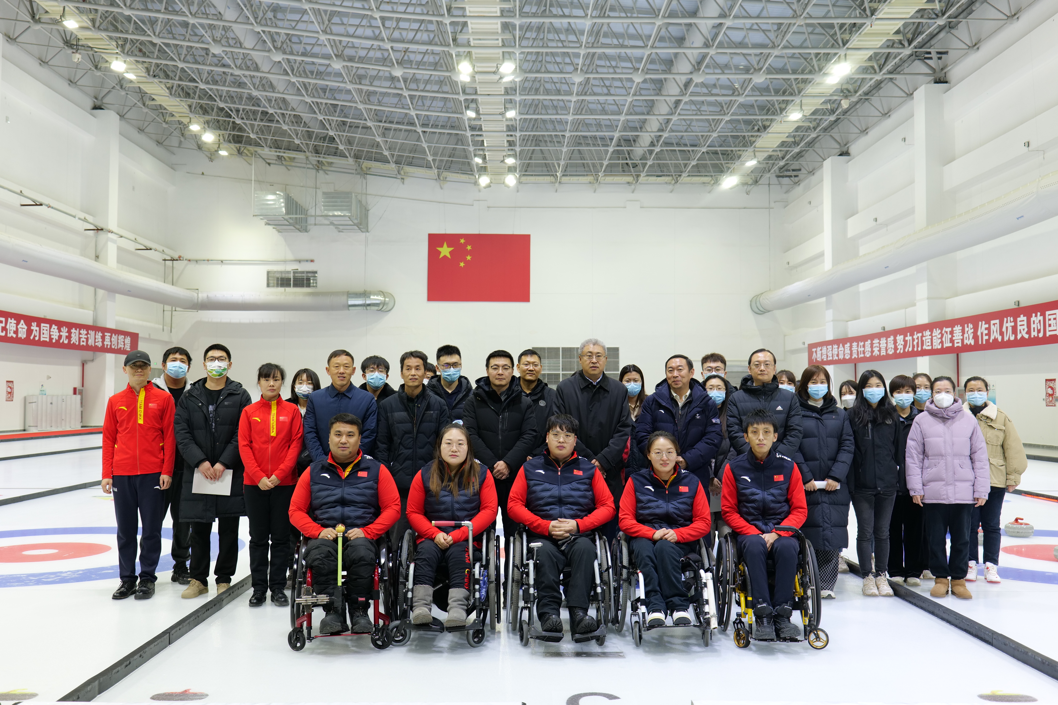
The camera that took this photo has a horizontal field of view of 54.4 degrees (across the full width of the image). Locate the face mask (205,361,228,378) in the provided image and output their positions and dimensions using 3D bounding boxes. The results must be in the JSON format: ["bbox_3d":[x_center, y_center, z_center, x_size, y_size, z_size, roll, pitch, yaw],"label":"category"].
[{"bbox_3d":[-2.261,0.123,7.461,0.155,0.126,0.085,1,-2,-13],"label":"face mask"}]

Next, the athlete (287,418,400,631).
[{"bbox_3d":[-1.095,0.980,6.113,0.670,1.244,0.760,0,-3,-8],"label":"athlete"}]

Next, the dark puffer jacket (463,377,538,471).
[{"bbox_3d":[-0.200,0.530,7.094,0.530,0.717,0.370,0,-3,-1],"label":"dark puffer jacket"}]

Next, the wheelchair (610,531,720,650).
[{"bbox_3d":[0.798,1.297,6.179,0.620,0.800,0.860,0,-3,1],"label":"wheelchair"}]

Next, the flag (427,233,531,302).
[{"bbox_3d":[-2.785,-4.736,57.749,5.720,3.800,0.060,0,-2,0],"label":"flag"}]

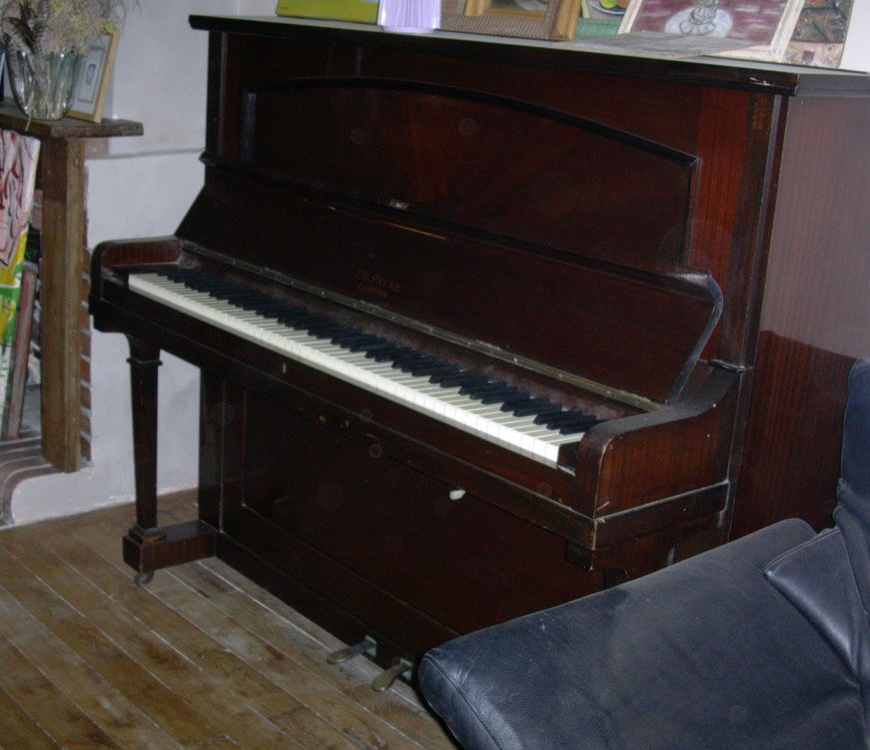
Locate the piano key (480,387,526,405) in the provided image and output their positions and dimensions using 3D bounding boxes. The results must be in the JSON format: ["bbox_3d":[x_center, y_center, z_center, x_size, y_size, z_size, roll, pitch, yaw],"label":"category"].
[{"bbox_3d":[0.109,0.032,1.962,0.093,0.012,0.011,-8,20,-40],"label":"piano key"}]

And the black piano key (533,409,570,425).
[{"bbox_3d":[0.180,0.059,1.882,0.093,0.012,0.011,-8,20,-40],"label":"black piano key"}]

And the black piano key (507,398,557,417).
[{"bbox_3d":[0.154,0.049,1.912,0.093,0.012,0.011,-8,20,-40],"label":"black piano key"}]

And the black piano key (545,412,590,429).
[{"bbox_3d":[0.198,0.066,1.862,0.093,0.012,0.011,-8,20,-40],"label":"black piano key"}]

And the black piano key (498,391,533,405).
[{"bbox_3d":[0.136,0.042,1.932,0.093,0.012,0.011,-8,20,-40],"label":"black piano key"}]

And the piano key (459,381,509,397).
[{"bbox_3d":[0.075,0.018,2.001,0.093,0.012,0.011,-8,20,-40],"label":"piano key"}]

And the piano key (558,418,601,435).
[{"bbox_3d":[0.215,0.072,1.843,0.093,0.012,0.011,-8,20,-40],"label":"piano key"}]

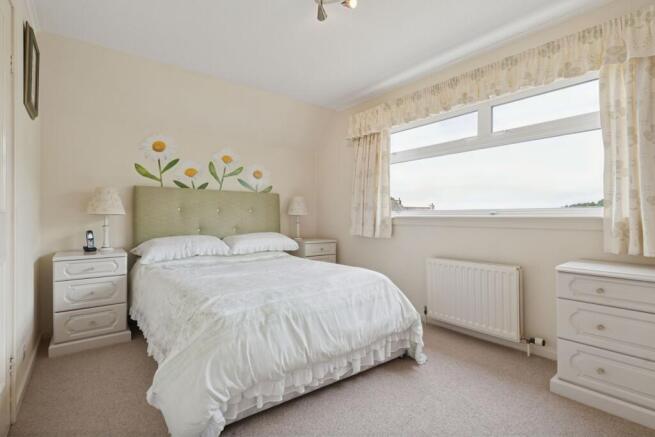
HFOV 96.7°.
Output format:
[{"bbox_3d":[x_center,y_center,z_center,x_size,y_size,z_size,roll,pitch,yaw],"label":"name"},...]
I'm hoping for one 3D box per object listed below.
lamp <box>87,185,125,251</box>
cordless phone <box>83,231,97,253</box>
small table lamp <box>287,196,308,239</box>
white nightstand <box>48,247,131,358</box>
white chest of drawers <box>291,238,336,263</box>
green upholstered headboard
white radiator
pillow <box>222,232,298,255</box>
[{"bbox_3d":[-1.809,0.008,2.383,0.240,0.529,0.240,0,0,-37],"label":"lamp"},{"bbox_3d":[-1.834,0.175,2.250,0.083,0.164,0.085,0,0,-42],"label":"cordless phone"},{"bbox_3d":[-0.353,0.004,3.526,0.240,0.536,0.240,0,0,0],"label":"small table lamp"},{"bbox_3d":[-1.821,0.606,2.274,0.459,0.667,0.440,0,0,-37],"label":"white nightstand"},{"bbox_3d":[-0.204,0.606,3.525,0.459,0.667,0.440,0,0,-37],"label":"white chest of drawers"},{"bbox_3d":[-1.145,0.096,3.019,1.426,0.750,0.080,0,0,-37],"label":"green upholstered headboard"},{"bbox_3d":[1.105,0.589,2.251,0.080,0.513,0.667,0,0,-44],"label":"white radiator"},{"bbox_3d":[-0.676,0.253,2.983,0.660,0.195,0.440,0,0,-37],"label":"pillow"}]

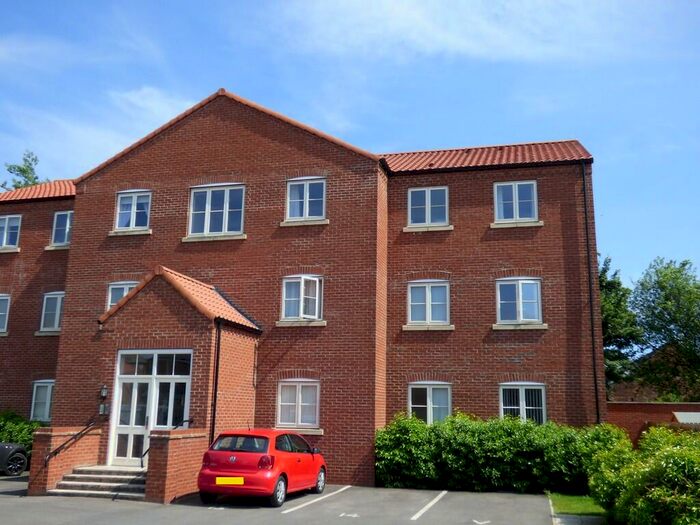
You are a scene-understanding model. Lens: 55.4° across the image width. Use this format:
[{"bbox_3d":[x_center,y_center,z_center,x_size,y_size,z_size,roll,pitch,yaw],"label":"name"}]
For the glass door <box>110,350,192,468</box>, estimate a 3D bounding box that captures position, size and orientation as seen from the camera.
[{"bbox_3d":[-4.611,3.350,15.452,1.966,2.655,0.100,-2,-13,15],"label":"glass door"}]

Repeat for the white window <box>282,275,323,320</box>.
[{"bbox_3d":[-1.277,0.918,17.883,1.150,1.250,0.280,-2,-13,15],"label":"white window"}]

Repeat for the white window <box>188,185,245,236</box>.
[{"bbox_3d":[-3.831,-1.476,19.239,1.696,1.385,0.100,-2,-13,15],"label":"white window"}]

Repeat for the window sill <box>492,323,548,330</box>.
[{"bbox_3d":[4.481,1.714,17.559,1.393,0.140,0.160,-2,-13,14],"label":"window sill"}]

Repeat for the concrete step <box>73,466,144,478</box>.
[{"bbox_3d":[-4.833,4.624,14.670,2.247,0.140,0.882,-2,-13,15],"label":"concrete step"}]

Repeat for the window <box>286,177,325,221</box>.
[{"bbox_3d":[-1.222,-1.732,18.592,1.138,1.147,0.100,-2,-13,15],"label":"window"}]

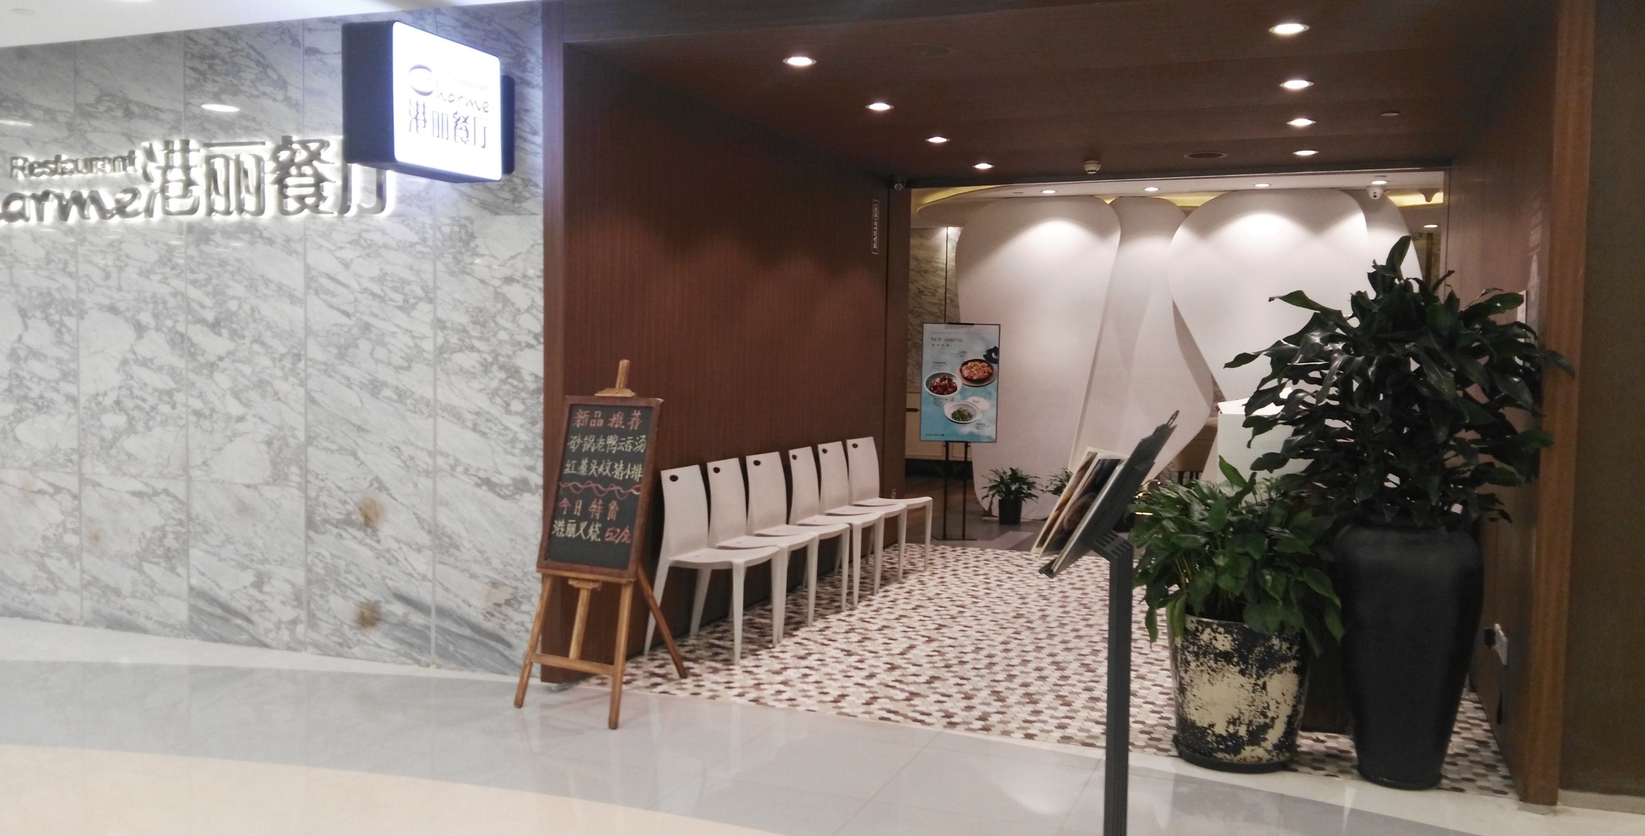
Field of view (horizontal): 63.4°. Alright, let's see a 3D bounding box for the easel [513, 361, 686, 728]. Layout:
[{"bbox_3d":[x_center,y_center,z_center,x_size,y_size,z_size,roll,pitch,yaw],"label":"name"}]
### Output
[{"bbox_3d":[-0.749,0.438,5.222,0.500,1.328,0.787,3,3,31],"label":"easel"}]

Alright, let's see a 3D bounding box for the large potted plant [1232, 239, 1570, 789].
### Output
[{"bbox_3d":[1.856,0.305,4.329,1.022,1.765,1.022,2,3,21],"label":"large potted plant"}]

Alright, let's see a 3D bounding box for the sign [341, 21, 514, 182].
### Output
[{"bbox_3d":[-1.481,-1.172,5.079,0.223,0.499,0.760,2,3,20],"label":"sign"}]

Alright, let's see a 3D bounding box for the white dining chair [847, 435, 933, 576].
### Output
[{"bbox_3d":[0.387,0.546,8.347,0.509,0.826,0.460,2,3,20],"label":"white dining chair"}]

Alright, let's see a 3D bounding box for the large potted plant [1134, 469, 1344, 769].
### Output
[{"bbox_3d":[1.421,0.660,4.569,0.713,1.018,0.699,2,3,21],"label":"large potted plant"}]

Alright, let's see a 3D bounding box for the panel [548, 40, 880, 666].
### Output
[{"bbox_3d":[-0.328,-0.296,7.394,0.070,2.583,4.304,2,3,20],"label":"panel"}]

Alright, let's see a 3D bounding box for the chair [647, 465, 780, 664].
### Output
[{"bbox_3d":[-0.489,0.650,6.088,0.492,0.835,0.464,2,3,21],"label":"chair"}]

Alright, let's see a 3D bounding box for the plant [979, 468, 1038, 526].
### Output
[{"bbox_3d":[1.520,0.625,10.790,0.442,0.449,0.442,2,3,20],"label":"plant"}]

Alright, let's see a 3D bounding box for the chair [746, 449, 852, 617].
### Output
[{"bbox_3d":[-0.149,0.617,6.980,0.492,0.835,0.464,2,3,25],"label":"chair"}]

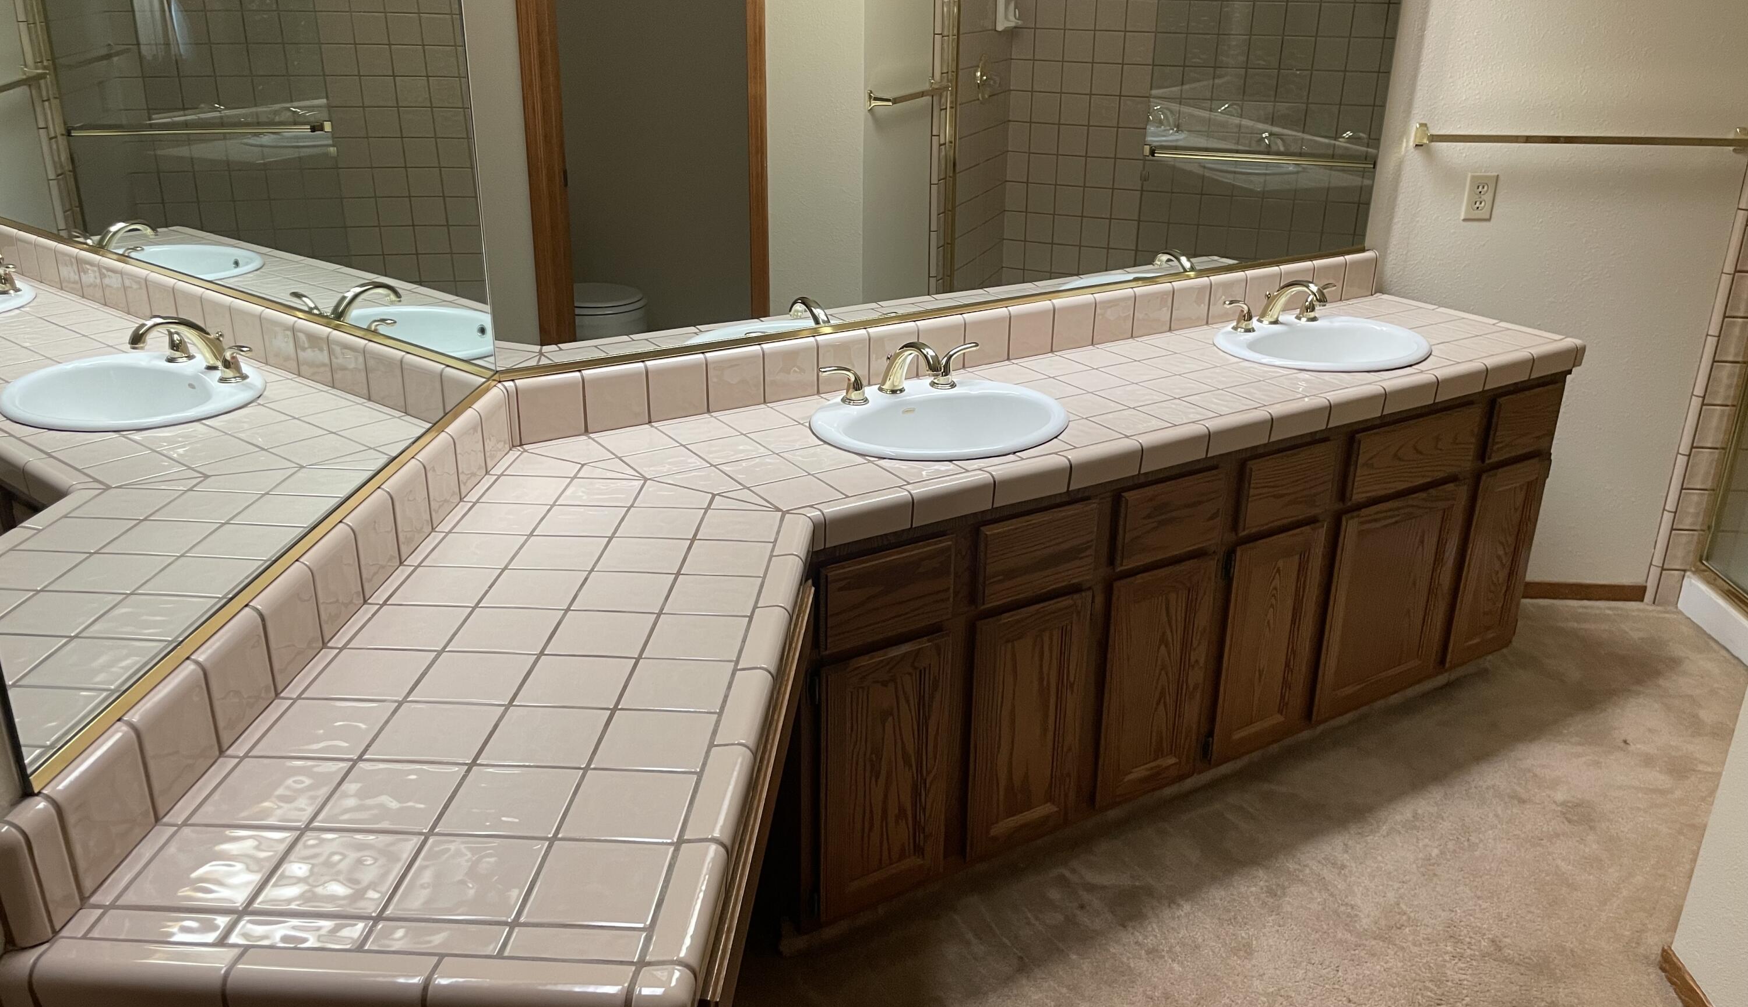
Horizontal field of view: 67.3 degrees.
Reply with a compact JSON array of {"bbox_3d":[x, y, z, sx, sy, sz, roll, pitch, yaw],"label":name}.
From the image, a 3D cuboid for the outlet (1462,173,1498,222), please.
[{"bbox_3d":[1.476,-0.741,3.189,0.071,0.115,0.013,2,22,3],"label":"outlet"}]

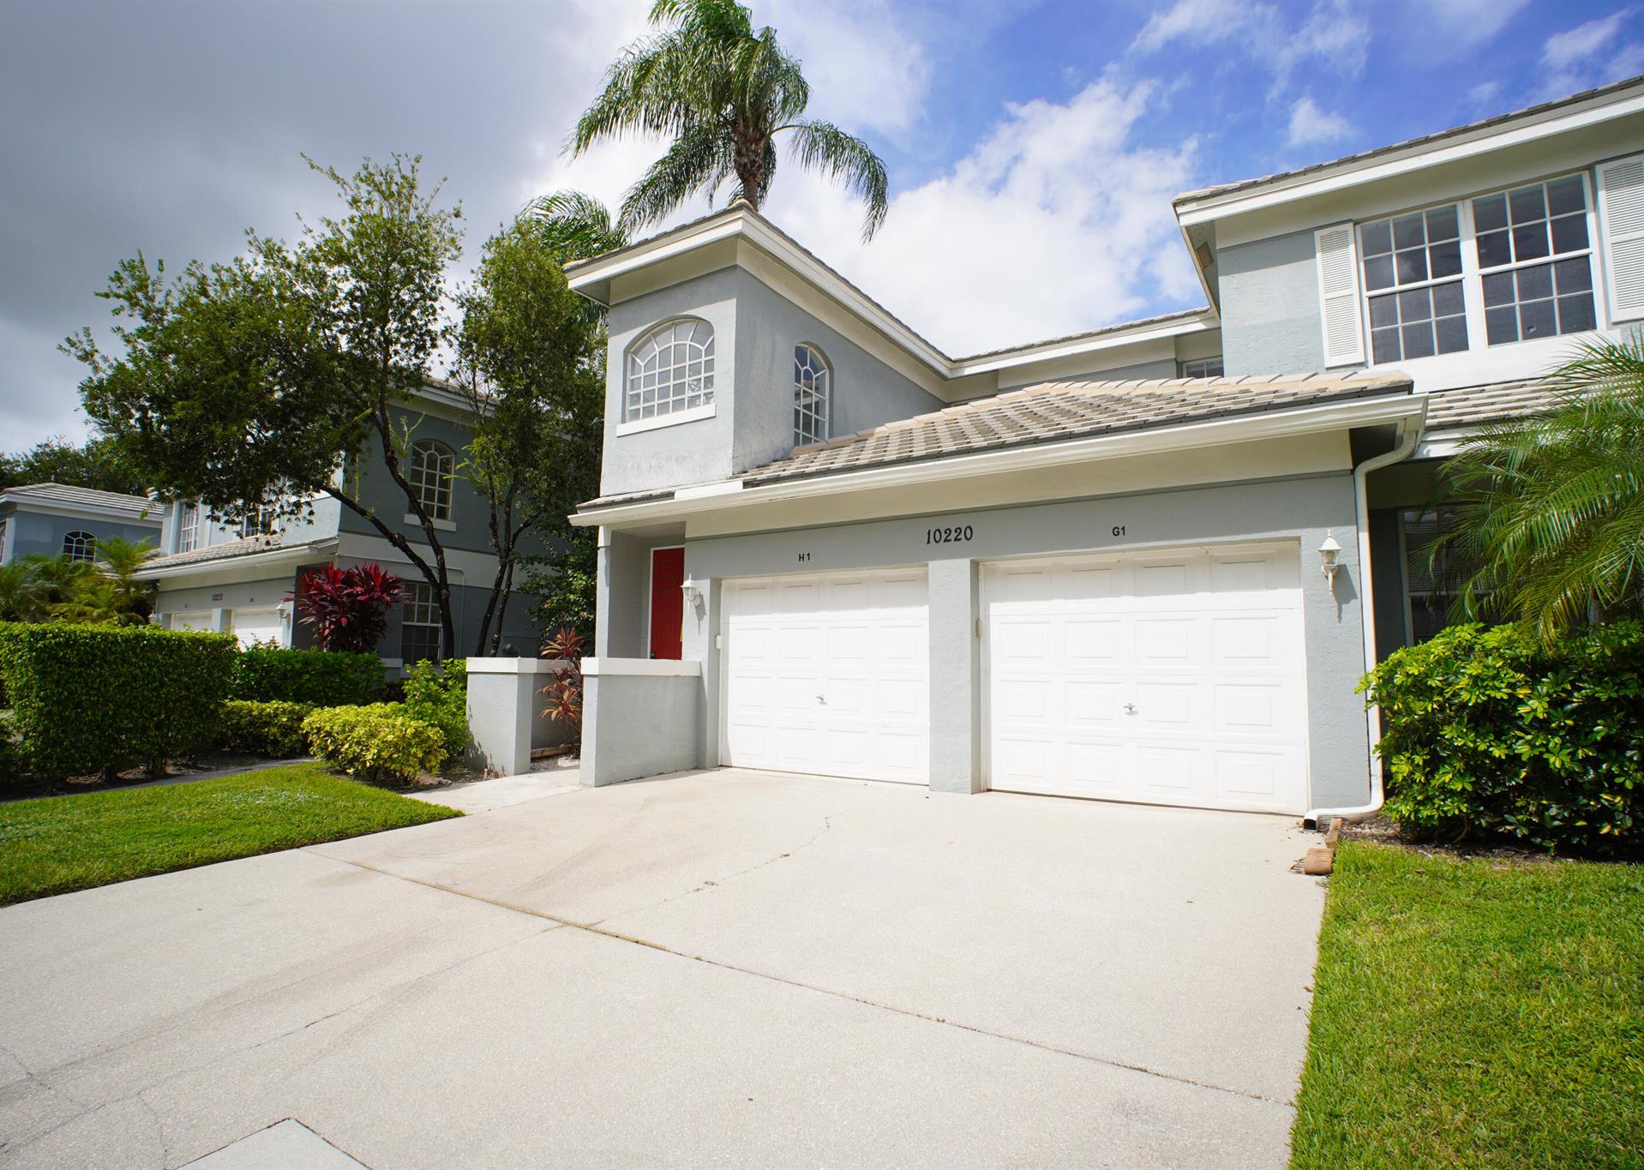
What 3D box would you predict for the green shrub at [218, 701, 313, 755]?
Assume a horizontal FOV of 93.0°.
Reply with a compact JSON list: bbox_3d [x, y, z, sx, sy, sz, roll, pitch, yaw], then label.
[{"bbox_3d":[-6.753,1.742,9.617,0.700,0.680,1.100,-3,-7,33],"label":"green shrub"}]

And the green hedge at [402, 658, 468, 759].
[{"bbox_3d":[-4.518,1.477,9.483,0.800,1.220,0.800,-3,-7,33],"label":"green hedge"}]

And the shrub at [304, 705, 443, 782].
[{"bbox_3d":[-4.724,1.624,8.250,1.300,0.690,0.850,-3,-7,33],"label":"shrub"}]

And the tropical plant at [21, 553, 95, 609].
[{"bbox_3d":[-18.213,1.022,18.574,1.500,3.620,1.500,-3,-7,33],"label":"tropical plant"}]

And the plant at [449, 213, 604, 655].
[{"bbox_3d":[-4.808,-1.414,12.919,2.300,7.620,2.300,-3,-7,33],"label":"plant"}]

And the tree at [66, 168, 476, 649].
[{"bbox_3d":[-6.740,-1.589,10.185,3.300,7.420,3.600,-3,-7,33],"label":"tree"}]

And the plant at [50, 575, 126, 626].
[{"bbox_3d":[-16.590,1.274,17.651,1.400,2.970,1.400,-3,-7,33],"label":"plant"}]

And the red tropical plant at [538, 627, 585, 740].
[{"bbox_3d":[-3.025,1.277,9.264,0.550,1.600,0.550,-3,-7,33],"label":"red tropical plant"}]

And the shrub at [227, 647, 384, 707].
[{"bbox_3d":[-7.122,1.535,10.848,0.750,1.320,1.800,-3,-7,33],"label":"shrub"}]

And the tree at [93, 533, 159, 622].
[{"bbox_3d":[-15.810,0.815,17.781,1.200,3.920,1.200,-3,-7,33],"label":"tree"}]

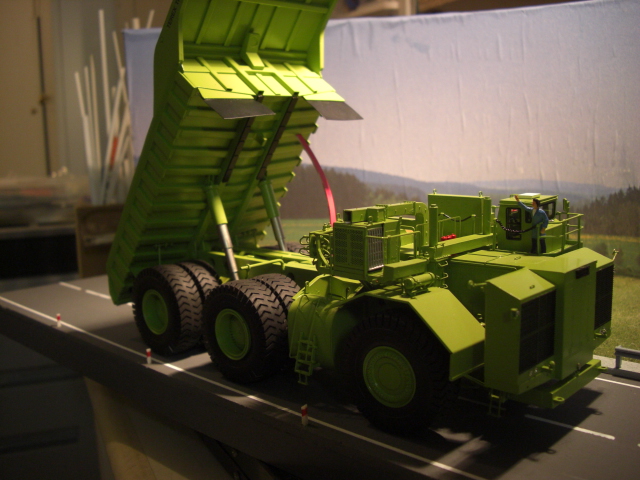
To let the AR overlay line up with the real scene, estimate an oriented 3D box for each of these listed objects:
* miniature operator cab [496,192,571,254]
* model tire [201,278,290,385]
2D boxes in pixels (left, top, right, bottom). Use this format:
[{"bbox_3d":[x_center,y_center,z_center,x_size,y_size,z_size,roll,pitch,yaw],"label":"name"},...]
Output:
[{"bbox_3d":[0.135,-0.011,0.436,0.033,0.033,0.032,7,12,44],"label":"miniature operator cab"},{"bbox_3d":[-0.054,0.066,0.493,0.071,0.071,0.024,7,12,44],"label":"model tire"}]

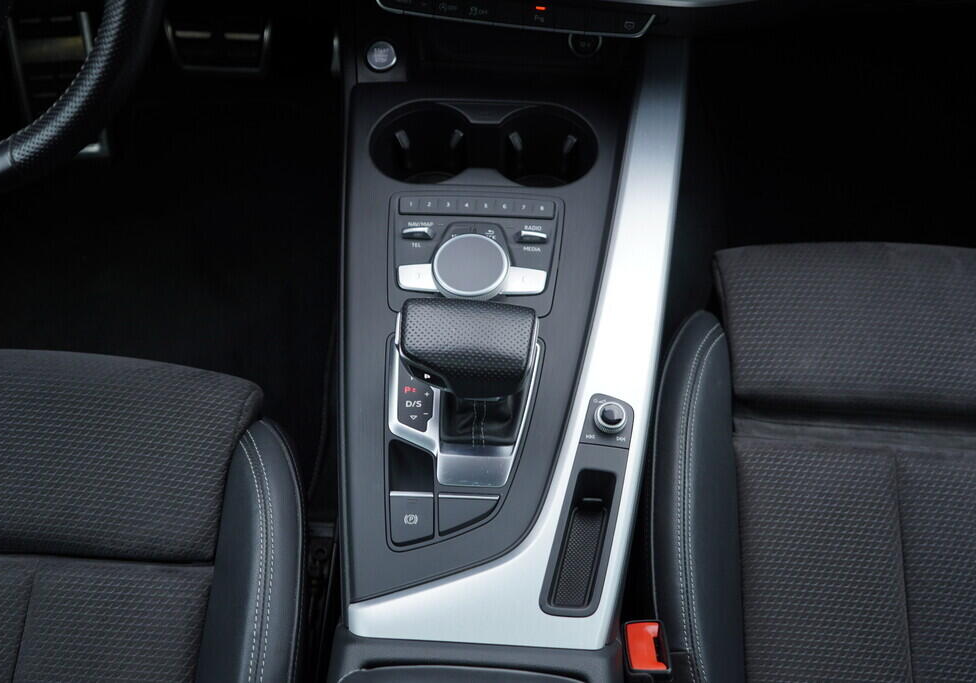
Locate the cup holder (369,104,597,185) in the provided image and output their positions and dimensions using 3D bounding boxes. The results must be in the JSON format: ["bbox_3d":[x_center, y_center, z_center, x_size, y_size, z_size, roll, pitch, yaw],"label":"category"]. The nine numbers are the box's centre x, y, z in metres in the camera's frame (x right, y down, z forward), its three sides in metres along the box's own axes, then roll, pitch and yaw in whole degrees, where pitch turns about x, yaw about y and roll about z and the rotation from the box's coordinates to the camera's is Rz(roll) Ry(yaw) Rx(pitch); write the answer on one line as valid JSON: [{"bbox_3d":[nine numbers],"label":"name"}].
[{"bbox_3d":[-0.004,-0.159,0.953,0.203,0.075,0.100,3,60,0],"label":"cup holder"}]

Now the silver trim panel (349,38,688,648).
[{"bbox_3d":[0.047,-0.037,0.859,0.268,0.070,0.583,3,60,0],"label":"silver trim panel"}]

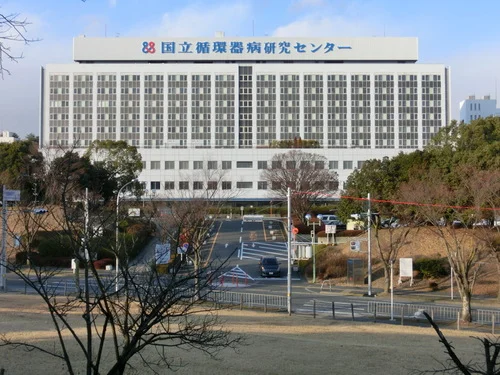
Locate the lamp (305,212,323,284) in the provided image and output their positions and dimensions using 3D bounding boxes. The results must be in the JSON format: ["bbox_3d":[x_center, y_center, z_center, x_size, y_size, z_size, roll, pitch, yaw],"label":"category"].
[{"bbox_3d":[5.590,5.241,59.300,1.600,6.100,0.500,0,-2,0],"label":"lamp"}]

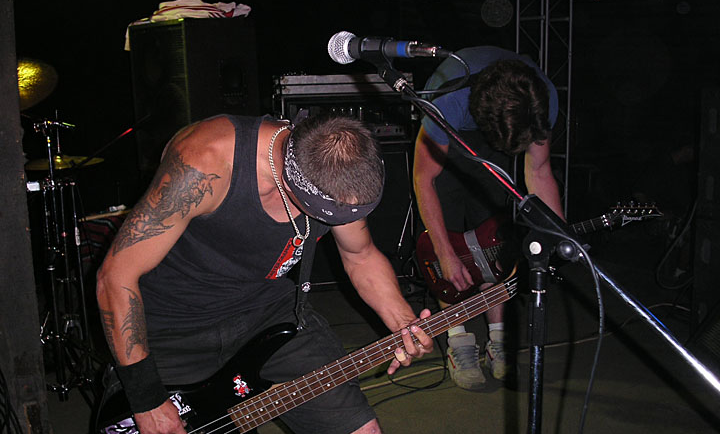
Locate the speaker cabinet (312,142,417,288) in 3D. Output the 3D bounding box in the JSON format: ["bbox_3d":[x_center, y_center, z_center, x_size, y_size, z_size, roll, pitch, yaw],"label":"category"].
[{"bbox_3d":[-0.121,-0.019,4.340,0.760,0.750,0.360,-4,9,-16],"label":"speaker cabinet"}]

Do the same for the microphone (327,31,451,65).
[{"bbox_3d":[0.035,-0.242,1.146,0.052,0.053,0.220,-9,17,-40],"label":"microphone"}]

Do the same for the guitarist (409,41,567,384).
[{"bbox_3d":[0.420,0.020,2.670,0.540,1.190,0.720,-2,9,-7],"label":"guitarist"}]

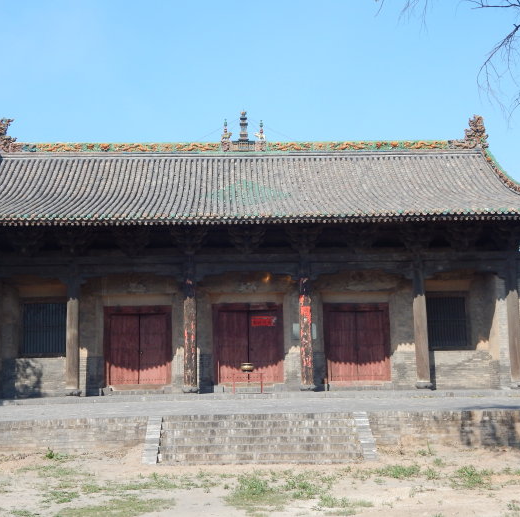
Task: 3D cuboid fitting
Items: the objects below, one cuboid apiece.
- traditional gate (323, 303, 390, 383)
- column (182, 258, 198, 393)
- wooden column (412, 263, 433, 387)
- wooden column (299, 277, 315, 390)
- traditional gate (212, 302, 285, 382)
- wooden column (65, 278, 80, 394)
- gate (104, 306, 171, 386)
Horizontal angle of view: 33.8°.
[{"bbox_3d":[3.553,3.088,31.306,2.419,2.928,0.220,-1,-7,-2],"label":"traditional gate"},{"bbox_3d":[-2.381,2.298,29.354,0.460,4.566,0.460,-1,-7,-2],"label":"column"},{"bbox_3d":[5.584,2.291,29.675,0.460,4.410,0.460,-1,-7,-2],"label":"wooden column"},{"bbox_3d":[1.591,2.503,29.487,0.460,4.068,0.460,-1,-7,-2],"label":"wooden column"},{"bbox_3d":[-0.400,3.108,31.144,2.531,2.986,0.220,-1,-7,-2],"label":"traditional gate"},{"bbox_3d":[-6.338,2.576,29.158,0.460,4.089,0.460,-1,-7,-2],"label":"wooden column"},{"bbox_3d":[-4.383,3.182,30.974,2.422,2.897,0.220,-1,-7,-2],"label":"gate"}]

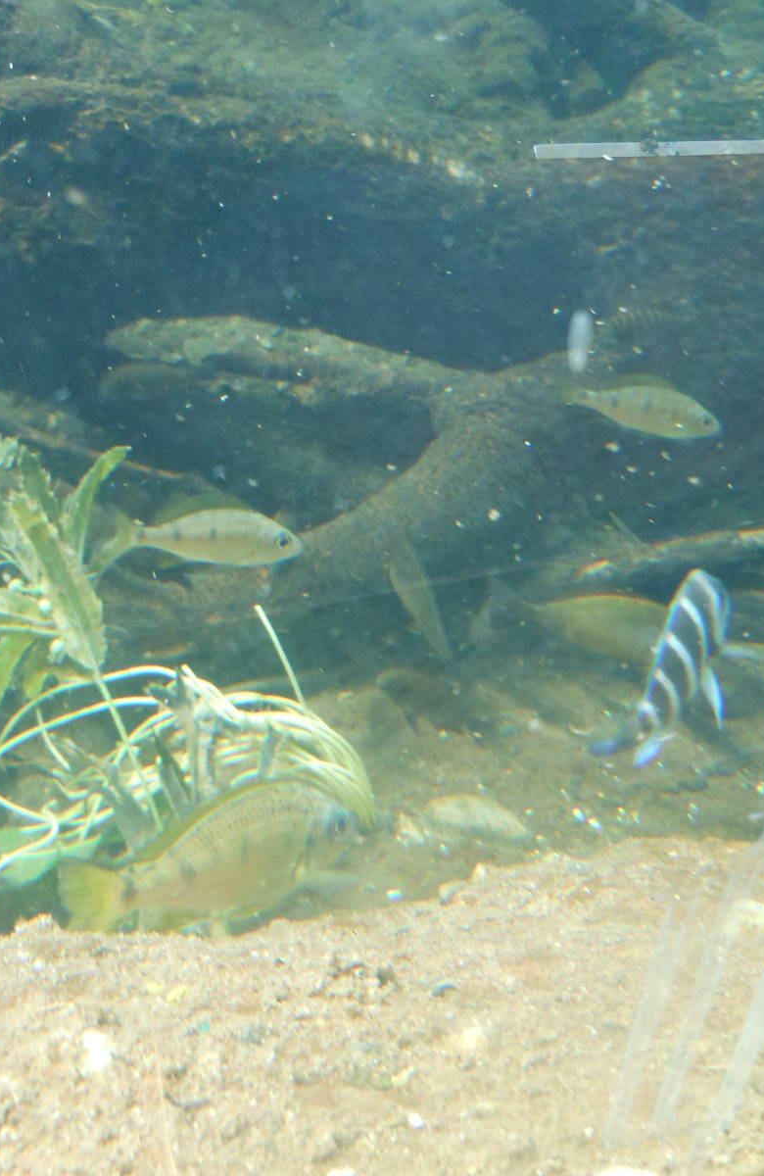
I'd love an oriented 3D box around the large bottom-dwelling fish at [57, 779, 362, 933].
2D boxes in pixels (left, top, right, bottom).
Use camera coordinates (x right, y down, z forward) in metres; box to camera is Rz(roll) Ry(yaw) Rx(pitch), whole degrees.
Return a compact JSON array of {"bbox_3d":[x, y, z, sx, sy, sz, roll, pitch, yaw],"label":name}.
[{"bbox_3d":[-0.149,0.234,1.100,0.270,0.105,0.050,-12,16,-24],"label":"large bottom-dwelling fish"}]

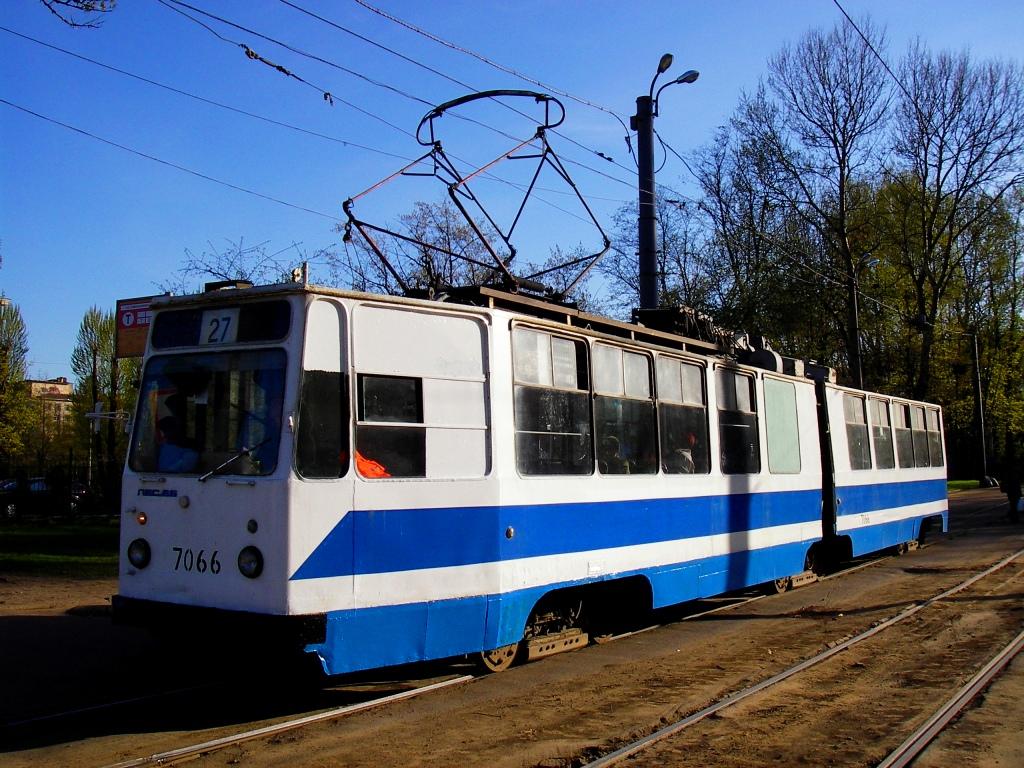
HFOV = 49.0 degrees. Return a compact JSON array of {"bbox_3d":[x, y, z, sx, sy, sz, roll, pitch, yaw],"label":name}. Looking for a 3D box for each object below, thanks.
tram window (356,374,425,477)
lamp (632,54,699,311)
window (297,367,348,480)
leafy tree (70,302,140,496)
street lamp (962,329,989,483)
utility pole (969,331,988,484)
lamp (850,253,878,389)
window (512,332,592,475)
[{"bbox_3d":[-0.926,0.323,8.482,0.080,0.770,0.689,-9,-9,41],"label":"tram window"},{"bbox_3d":[2.934,-1.574,22.286,0.950,10.094,1.350,-3,-5,33],"label":"lamp"},{"bbox_3d":[-1.353,0.291,7.993,0.080,0.767,0.439,-9,-9,41],"label":"window"},{"bbox_3d":[-19.552,0.962,53.995,3.100,9.541,3.100,0,-4,0],"label":"leafy tree"},{"bbox_3d":[26.005,1.233,63.000,1.150,8.882,0.500,0,-4,0],"label":"street lamp"},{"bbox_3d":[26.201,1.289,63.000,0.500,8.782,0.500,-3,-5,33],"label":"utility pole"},{"bbox_3d":[13.234,-0.016,42.157,0.950,9.950,1.300,-3,-5,33],"label":"lamp"},{"bbox_3d":[0.369,0.180,10.190,0.080,1.294,1.341,-7,-8,32],"label":"window"}]

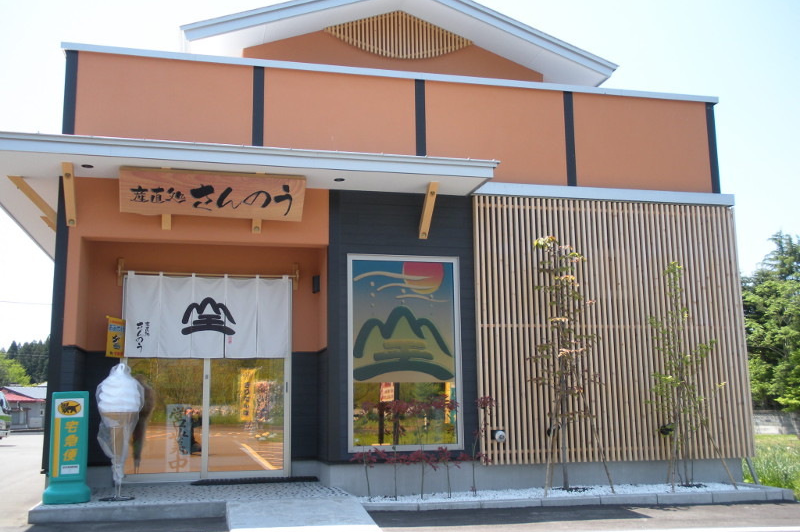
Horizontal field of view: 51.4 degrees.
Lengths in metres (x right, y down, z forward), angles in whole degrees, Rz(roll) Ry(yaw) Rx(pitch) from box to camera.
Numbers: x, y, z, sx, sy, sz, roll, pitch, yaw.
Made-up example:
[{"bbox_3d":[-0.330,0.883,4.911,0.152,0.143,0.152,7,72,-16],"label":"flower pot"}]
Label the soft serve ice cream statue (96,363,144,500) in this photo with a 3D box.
[{"bbox_3d":[-2.592,1.520,7.683,0.410,1.235,0.400,2,-10,-14],"label":"soft serve ice cream statue"}]

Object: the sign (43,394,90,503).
[{"bbox_3d":[-2.977,1.637,7.547,0.400,0.980,0.290,2,-10,-14],"label":"sign"}]

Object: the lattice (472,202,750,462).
[{"bbox_3d":[2.438,0.706,9.458,3.290,2.950,0.120,2,-10,-14],"label":"lattice"}]

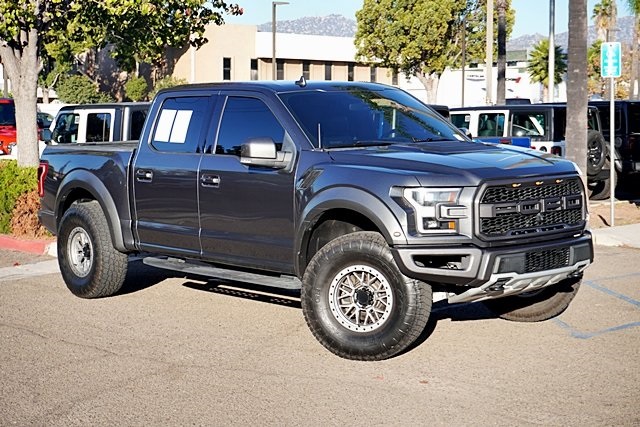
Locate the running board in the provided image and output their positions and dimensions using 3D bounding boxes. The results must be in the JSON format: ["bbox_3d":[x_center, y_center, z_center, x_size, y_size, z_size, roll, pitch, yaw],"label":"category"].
[{"bbox_3d":[-0.820,0.474,9.400,0.200,0.085,2.220,-5,7,-41],"label":"running board"}]

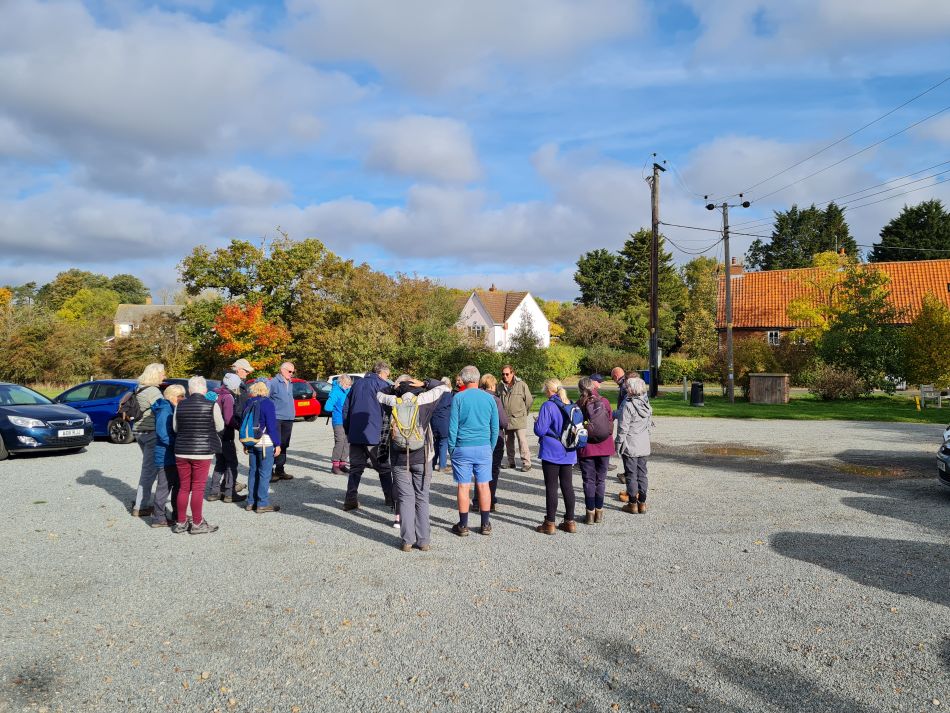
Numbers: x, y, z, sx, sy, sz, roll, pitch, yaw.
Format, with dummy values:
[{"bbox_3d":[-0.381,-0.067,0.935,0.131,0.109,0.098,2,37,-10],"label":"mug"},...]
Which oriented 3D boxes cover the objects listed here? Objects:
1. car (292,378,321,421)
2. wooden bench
[{"bbox_3d":[-6.500,1.372,22.600,3.500,1.460,1.640,-1,-1,35],"label":"car"},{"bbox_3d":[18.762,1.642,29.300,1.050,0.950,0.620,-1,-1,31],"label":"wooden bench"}]

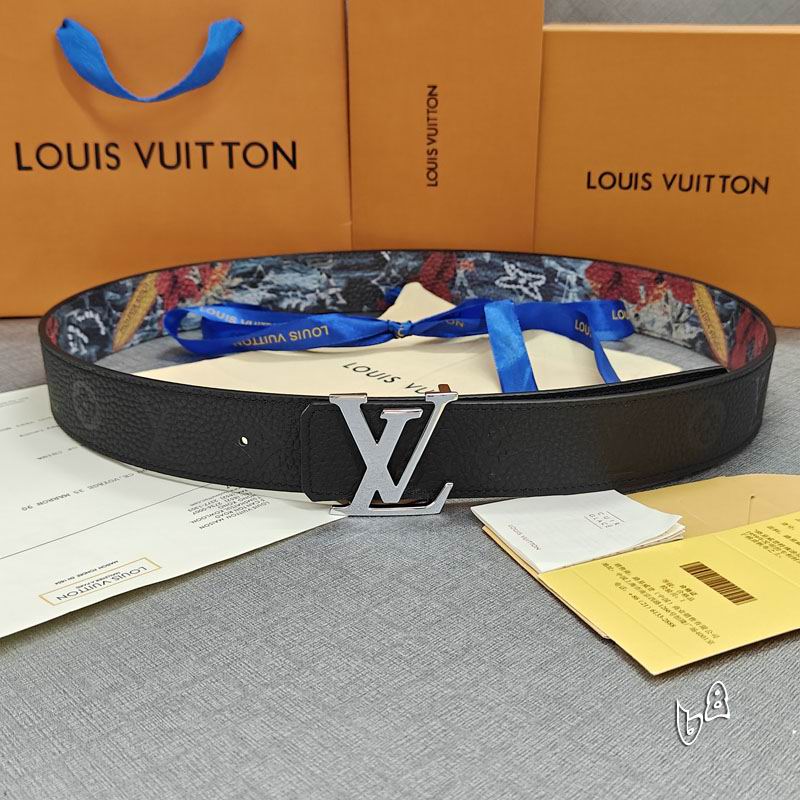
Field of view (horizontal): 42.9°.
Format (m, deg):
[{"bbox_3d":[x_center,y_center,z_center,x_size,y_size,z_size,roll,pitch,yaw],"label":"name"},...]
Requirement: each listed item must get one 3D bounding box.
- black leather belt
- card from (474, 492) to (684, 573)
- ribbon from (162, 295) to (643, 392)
[{"bbox_3d":[0.001,-0.030,0.529,0.367,0.046,0.315,0,20,0],"label":"black leather belt"},{"bbox_3d":[0.064,0.047,0.365,0.060,0.007,0.049,-10,22,-25],"label":"card"},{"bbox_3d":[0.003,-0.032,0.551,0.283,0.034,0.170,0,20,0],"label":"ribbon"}]

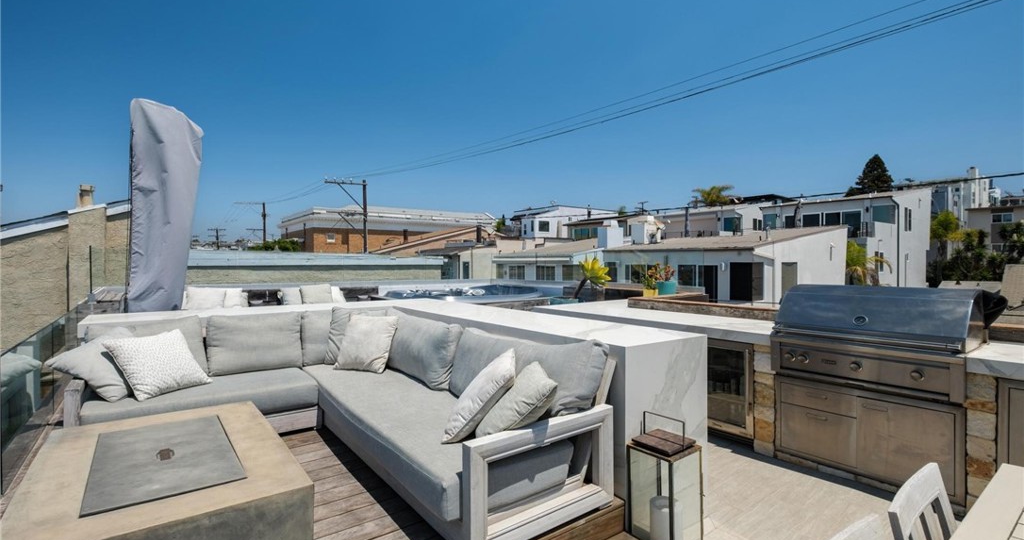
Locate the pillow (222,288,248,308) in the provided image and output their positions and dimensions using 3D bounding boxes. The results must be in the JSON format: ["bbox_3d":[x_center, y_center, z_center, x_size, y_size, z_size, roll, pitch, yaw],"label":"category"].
[{"bbox_3d":[-3.760,0.425,5.806,0.380,0.390,0.150,0,-13,-24],"label":"pillow"}]

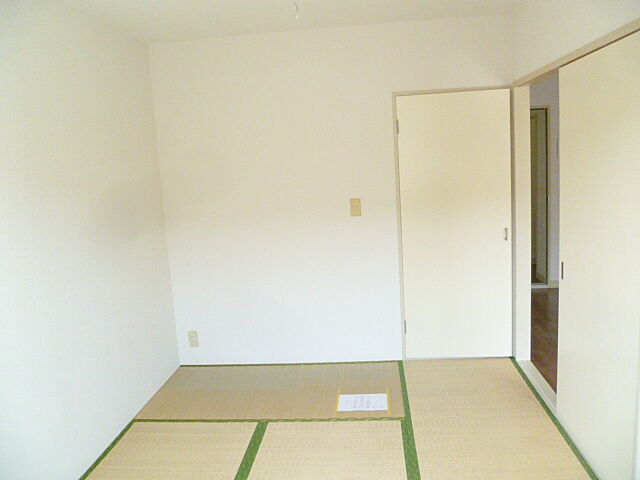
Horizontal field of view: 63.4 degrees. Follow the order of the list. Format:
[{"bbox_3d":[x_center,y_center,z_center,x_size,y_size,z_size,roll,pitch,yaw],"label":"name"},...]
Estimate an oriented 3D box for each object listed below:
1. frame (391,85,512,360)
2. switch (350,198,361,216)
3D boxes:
[{"bbox_3d":[0.952,-0.070,3.634,0.750,1.865,0.045,-3,9,6],"label":"frame"},{"bbox_3d":[0.255,-0.228,3.656,0.070,0.122,0.012,-3,9,6],"label":"switch"}]

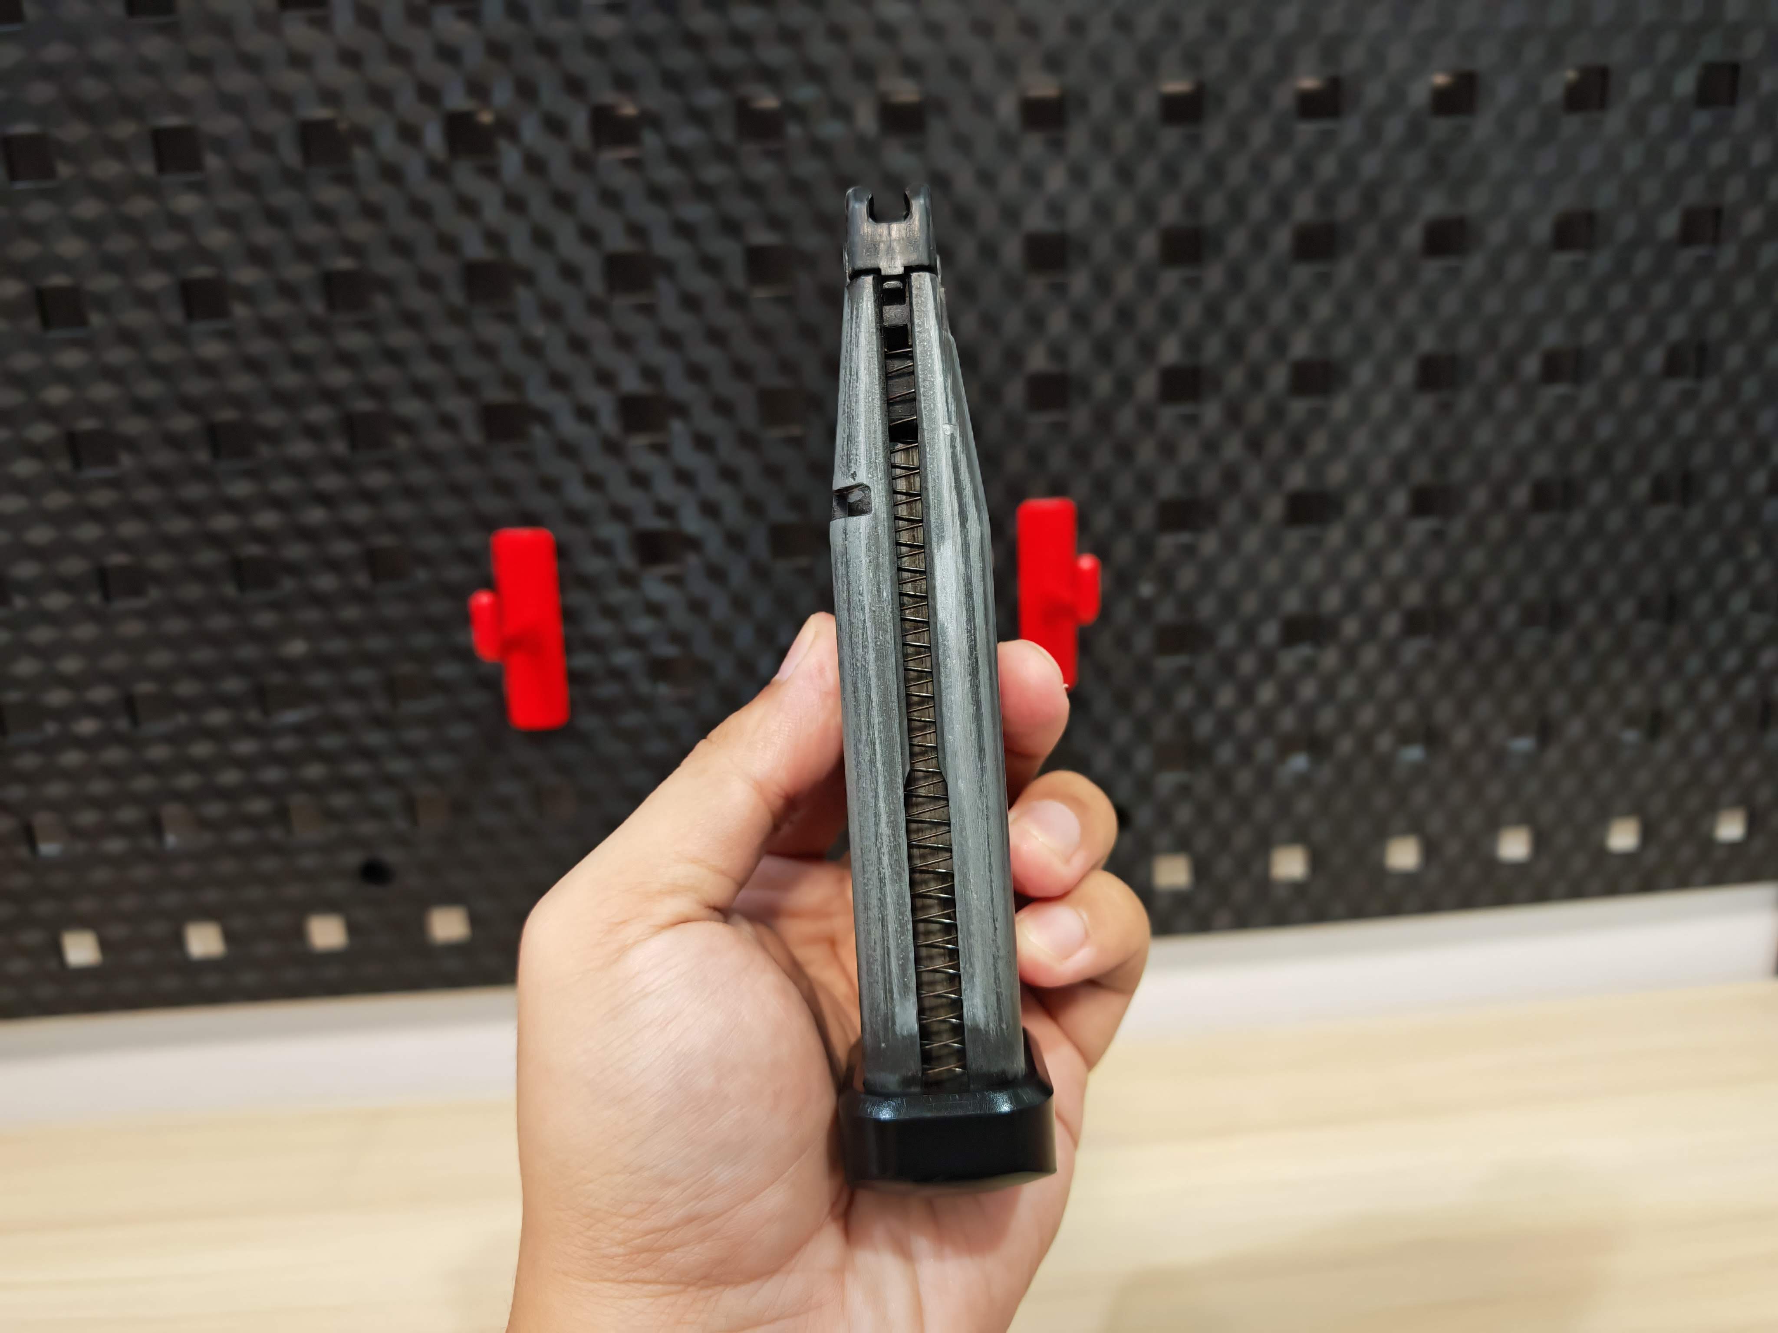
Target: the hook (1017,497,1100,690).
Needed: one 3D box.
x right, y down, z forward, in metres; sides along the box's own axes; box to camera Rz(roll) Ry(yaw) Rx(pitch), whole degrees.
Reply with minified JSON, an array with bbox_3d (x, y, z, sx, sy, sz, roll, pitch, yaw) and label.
[{"bbox_3d":[0.050,-0.014,0.346,0.018,0.059,0.055,-4,16,-3],"label":"hook"}]

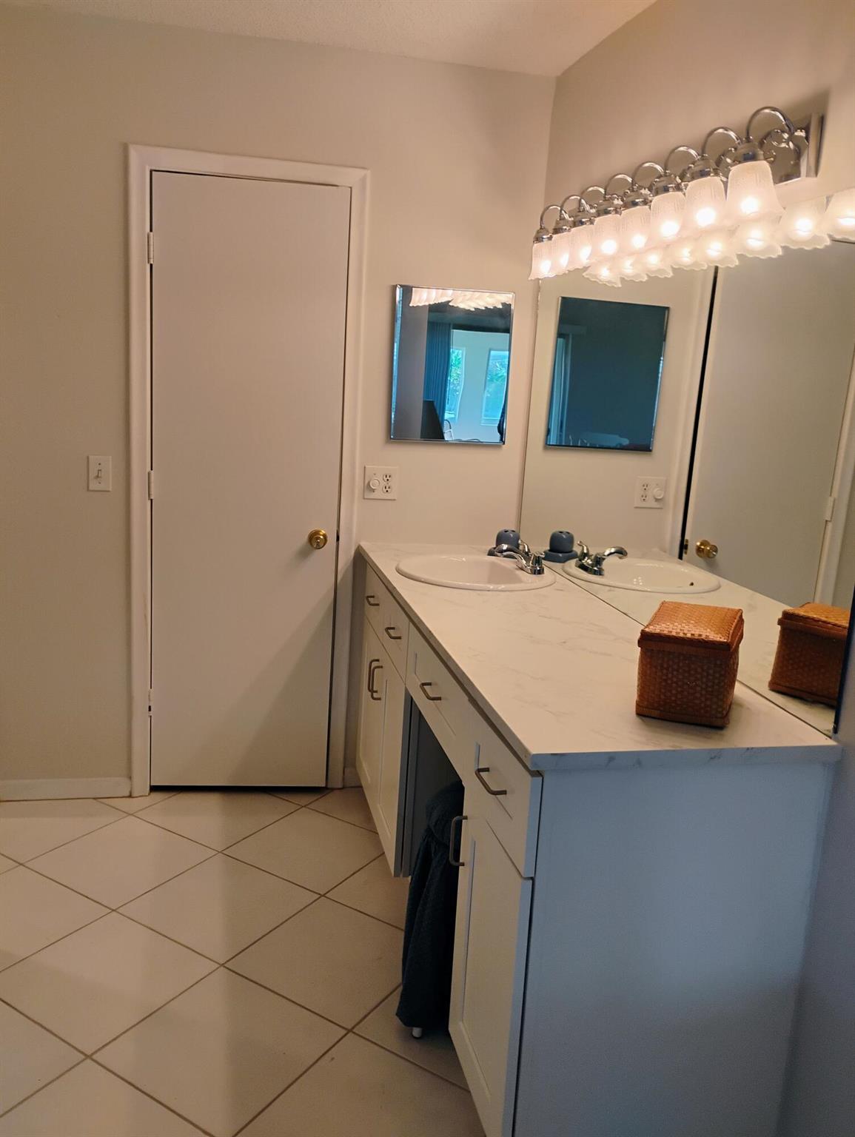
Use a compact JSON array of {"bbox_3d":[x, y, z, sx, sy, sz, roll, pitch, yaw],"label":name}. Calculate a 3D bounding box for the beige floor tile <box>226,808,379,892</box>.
[{"bbox_3d":[-0.366,0.894,2.934,0.400,0.010,0.400,10,13,31],"label":"beige floor tile"}]

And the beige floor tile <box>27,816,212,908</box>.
[{"bbox_3d":[-0.924,0.887,2.803,0.400,0.010,0.400,10,13,31],"label":"beige floor tile"}]

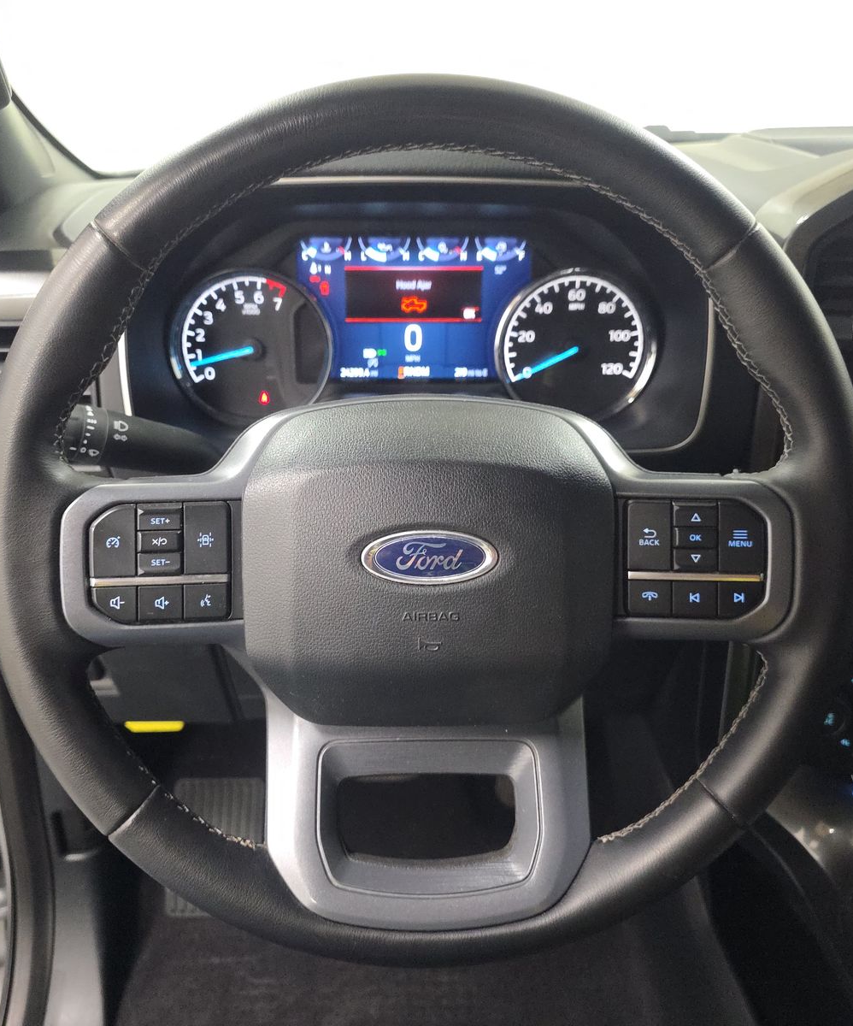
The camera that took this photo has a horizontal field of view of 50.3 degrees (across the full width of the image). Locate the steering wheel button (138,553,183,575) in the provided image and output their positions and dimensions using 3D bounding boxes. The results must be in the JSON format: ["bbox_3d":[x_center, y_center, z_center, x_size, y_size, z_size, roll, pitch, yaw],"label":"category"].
[{"bbox_3d":[-0.119,0.022,0.409,0.020,0.010,0.008,0,3,0],"label":"steering wheel button"}]

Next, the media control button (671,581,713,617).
[{"bbox_3d":[0.119,0.038,0.410,0.018,0.016,0.008,0,3,0],"label":"media control button"}]

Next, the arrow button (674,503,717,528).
[{"bbox_3d":[0.120,0.001,0.408,0.019,0.010,0.008,0,3,0],"label":"arrow button"}]

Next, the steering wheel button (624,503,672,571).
[{"bbox_3d":[0.099,0.010,0.409,0.019,0.031,0.008,0,3,0],"label":"steering wheel button"}]

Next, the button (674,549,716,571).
[{"bbox_3d":[0.120,0.021,0.409,0.018,0.009,0.008,0,3,0],"label":"button"}]

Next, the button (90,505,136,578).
[{"bbox_3d":[-0.140,0.012,0.409,0.020,0.032,0.008,0,3,0],"label":"button"}]

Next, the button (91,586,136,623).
[{"bbox_3d":[-0.140,0.041,0.410,0.019,0.016,0.008,0,3,0],"label":"button"}]

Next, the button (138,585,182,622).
[{"bbox_3d":[-0.119,0.040,0.410,0.019,0.016,0.008,0,3,0],"label":"button"}]

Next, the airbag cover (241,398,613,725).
[{"bbox_3d":[0.000,0.022,0.408,0.166,0.147,0.045,0,3,0],"label":"airbag cover"}]

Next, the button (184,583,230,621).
[{"bbox_3d":[-0.098,0.040,0.410,0.020,0.016,0.008,0,3,0],"label":"button"}]

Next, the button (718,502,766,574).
[{"bbox_3d":[0.141,0.011,0.409,0.021,0.031,0.008,0,3,0],"label":"button"}]

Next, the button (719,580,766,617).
[{"bbox_3d":[0.141,0.038,0.410,0.020,0.016,0.008,0,3,0],"label":"button"}]

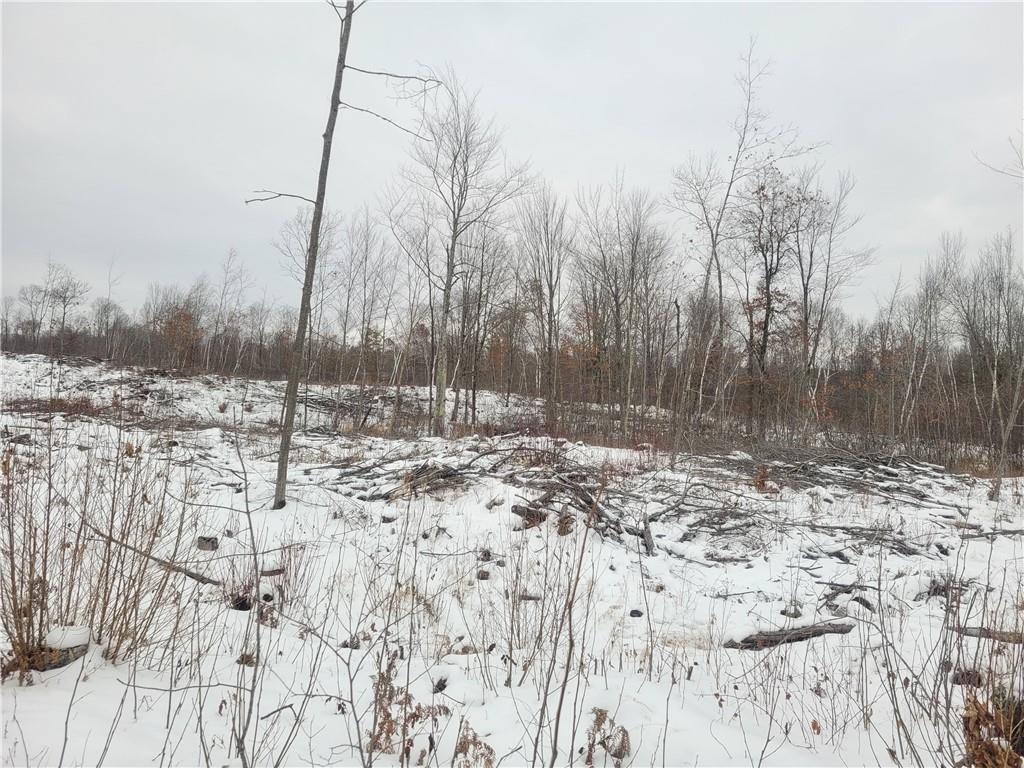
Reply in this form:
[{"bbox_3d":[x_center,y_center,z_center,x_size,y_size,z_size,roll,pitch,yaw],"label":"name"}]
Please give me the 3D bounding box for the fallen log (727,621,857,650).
[{"bbox_3d":[1.816,1.658,5.050,0.890,0.130,0.150,-1,2,-17],"label":"fallen log"}]

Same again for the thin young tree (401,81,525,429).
[{"bbox_3d":[-1.482,-4.041,24.000,4.000,11.300,3.800,0,2,0],"label":"thin young tree"}]

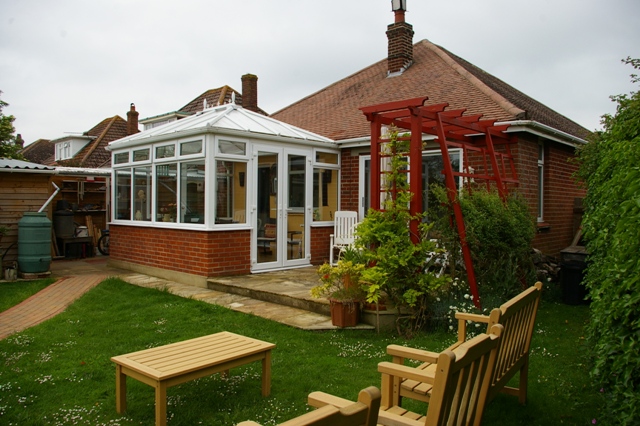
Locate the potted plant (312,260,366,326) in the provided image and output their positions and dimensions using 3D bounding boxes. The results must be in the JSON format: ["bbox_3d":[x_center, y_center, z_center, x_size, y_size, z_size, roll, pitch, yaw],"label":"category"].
[{"bbox_3d":[0.206,0.878,5.330,0.570,0.700,0.520,0,1,0],"label":"potted plant"}]

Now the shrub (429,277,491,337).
[{"bbox_3d":[1.596,1.005,5.450,0.750,0.620,0.650,0,1,0],"label":"shrub"}]

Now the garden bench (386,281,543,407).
[{"bbox_3d":[0.997,0.946,3.132,0.652,0.919,1.180,1,1,35],"label":"garden bench"}]

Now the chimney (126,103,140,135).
[{"bbox_3d":[-10.742,-5.437,27.600,0.520,1.850,0.520,1,1,43],"label":"chimney"}]

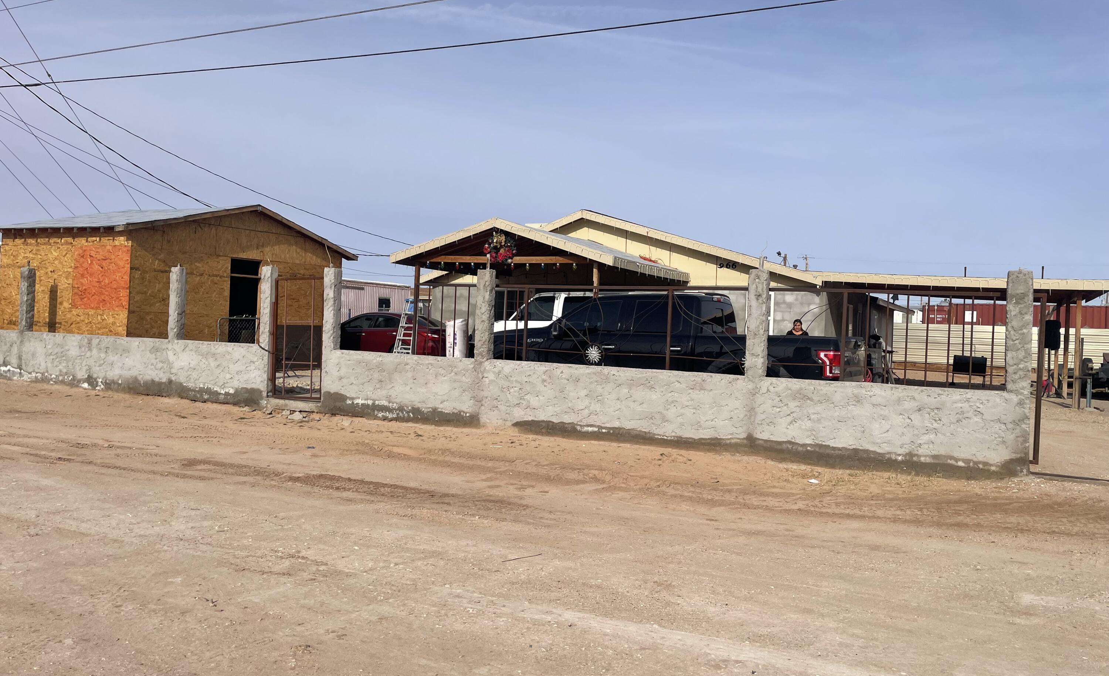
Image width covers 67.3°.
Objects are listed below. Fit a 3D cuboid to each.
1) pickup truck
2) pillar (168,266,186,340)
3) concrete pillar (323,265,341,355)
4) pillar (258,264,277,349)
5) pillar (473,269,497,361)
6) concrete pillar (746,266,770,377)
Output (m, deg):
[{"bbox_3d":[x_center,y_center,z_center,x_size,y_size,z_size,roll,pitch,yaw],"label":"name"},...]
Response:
[{"bbox_3d":[1.506,0.366,12.518,5.870,1.950,2.100,3,1,28],"label":"pickup truck"},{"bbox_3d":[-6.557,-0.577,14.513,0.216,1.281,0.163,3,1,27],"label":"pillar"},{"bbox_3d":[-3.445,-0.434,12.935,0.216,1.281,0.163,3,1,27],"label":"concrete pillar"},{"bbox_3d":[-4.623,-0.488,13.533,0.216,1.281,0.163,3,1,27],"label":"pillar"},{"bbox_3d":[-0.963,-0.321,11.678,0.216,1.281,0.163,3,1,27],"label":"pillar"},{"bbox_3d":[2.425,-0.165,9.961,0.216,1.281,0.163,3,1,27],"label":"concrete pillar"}]

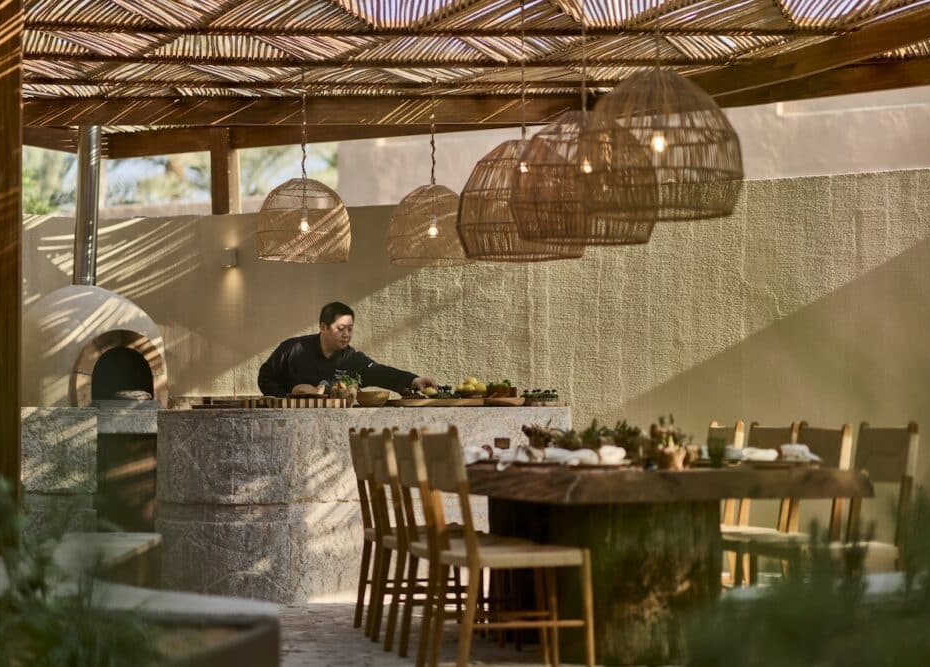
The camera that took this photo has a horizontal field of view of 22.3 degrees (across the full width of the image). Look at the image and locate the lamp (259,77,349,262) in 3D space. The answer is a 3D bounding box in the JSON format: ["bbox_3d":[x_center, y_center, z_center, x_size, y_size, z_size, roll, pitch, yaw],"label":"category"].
[{"bbox_3d":[-0.834,-0.852,12.270,0.481,0.956,0.481,-1,-2,1],"label":"lamp"}]

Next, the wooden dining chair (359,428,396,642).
[{"bbox_3d":[-0.111,0.823,9.525,0.520,0.880,0.490,0,-2,-10],"label":"wooden dining chair"}]

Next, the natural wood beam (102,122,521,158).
[{"bbox_3d":[-0.807,-1.154,13.605,2.986,0.145,0.120,-2,-3,27],"label":"natural wood beam"}]

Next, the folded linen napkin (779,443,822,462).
[{"bbox_3d":[1.172,0.416,8.250,0.150,0.065,0.110,0,-2,-9],"label":"folded linen napkin"}]

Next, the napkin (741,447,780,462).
[{"bbox_3d":[1.030,0.420,8.230,0.135,0.052,0.100,0,-2,-9],"label":"napkin"}]

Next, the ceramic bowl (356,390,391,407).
[{"bbox_3d":[-0.466,0.334,12.019,0.176,0.079,0.176,-1,-2,0],"label":"ceramic bowl"}]

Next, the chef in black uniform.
[{"bbox_3d":[-0.630,0.611,12.606,0.800,1.550,0.550,1,-3,-28],"label":"chef in black uniform"}]

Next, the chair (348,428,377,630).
[{"bbox_3d":[-0.211,0.842,10.148,0.510,0.875,0.475,0,-2,-9],"label":"chair"}]

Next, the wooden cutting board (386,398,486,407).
[{"bbox_3d":[-0.149,0.361,12.165,0.510,0.036,0.280,0,-2,-8],"label":"wooden cutting board"}]

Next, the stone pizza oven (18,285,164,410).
[{"bbox_3d":[-2.150,0.069,13.508,0.860,0.700,0.950,1,-2,-26],"label":"stone pizza oven"}]

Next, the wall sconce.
[{"bbox_3d":[-1.379,-0.443,13.829,0.076,0.122,0.085,-2,-3,29],"label":"wall sconce"}]

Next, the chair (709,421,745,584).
[{"bbox_3d":[0.940,0.842,10.440,0.510,0.875,0.475,0,-2,-9],"label":"chair"}]

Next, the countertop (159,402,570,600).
[{"bbox_3d":[-0.542,0.882,12.295,2.100,0.985,0.850,0,-2,-8],"label":"countertop"}]

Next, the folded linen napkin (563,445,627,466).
[{"bbox_3d":[0.459,0.429,8.297,0.220,0.072,0.130,0,-2,-10],"label":"folded linen napkin"}]

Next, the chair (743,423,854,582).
[{"bbox_3d":[1.145,0.791,8.986,0.520,0.880,0.490,0,-2,-10],"label":"chair"}]

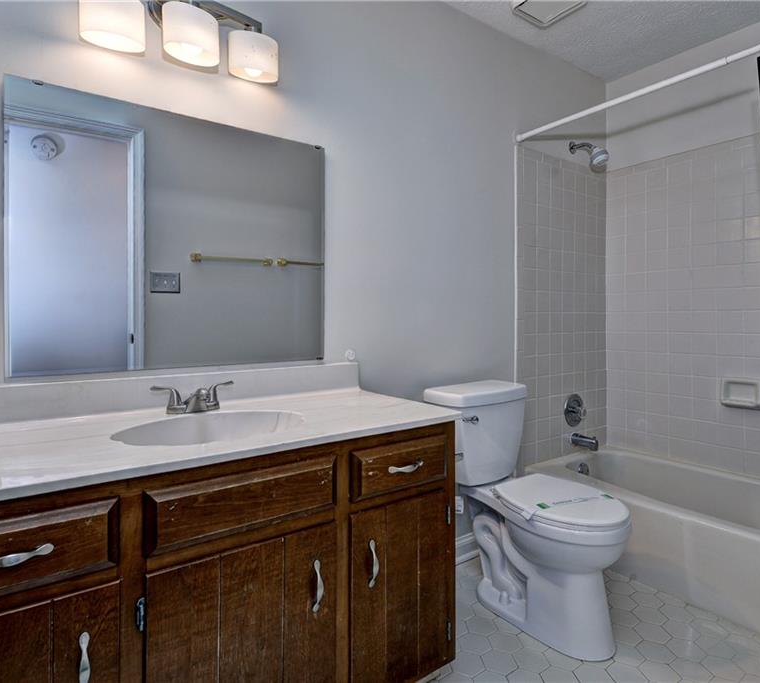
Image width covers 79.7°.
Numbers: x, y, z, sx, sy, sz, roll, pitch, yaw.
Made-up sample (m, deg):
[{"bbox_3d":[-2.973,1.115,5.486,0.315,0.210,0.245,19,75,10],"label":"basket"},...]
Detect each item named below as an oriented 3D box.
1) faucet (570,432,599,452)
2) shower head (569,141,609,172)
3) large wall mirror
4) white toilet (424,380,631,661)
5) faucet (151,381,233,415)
[{"bbox_3d":[1.119,0.547,2.473,0.061,0.072,0.141,-2,3,-34],"label":"faucet"},{"bbox_3d":[1.097,-0.969,2.373,0.081,0.204,0.202,-2,3,-34],"label":"shower head"},{"bbox_3d":[-0.571,-0.301,1.393,0.902,0.762,0.014,-2,3,-34],"label":"large wall mirror"},{"bbox_3d":[0.519,0.594,1.721,0.411,0.806,0.697,-2,3,-34],"label":"white toilet"},{"bbox_3d":[-0.530,0.166,1.315,0.232,0.076,0.133,-2,3,-34],"label":"faucet"}]

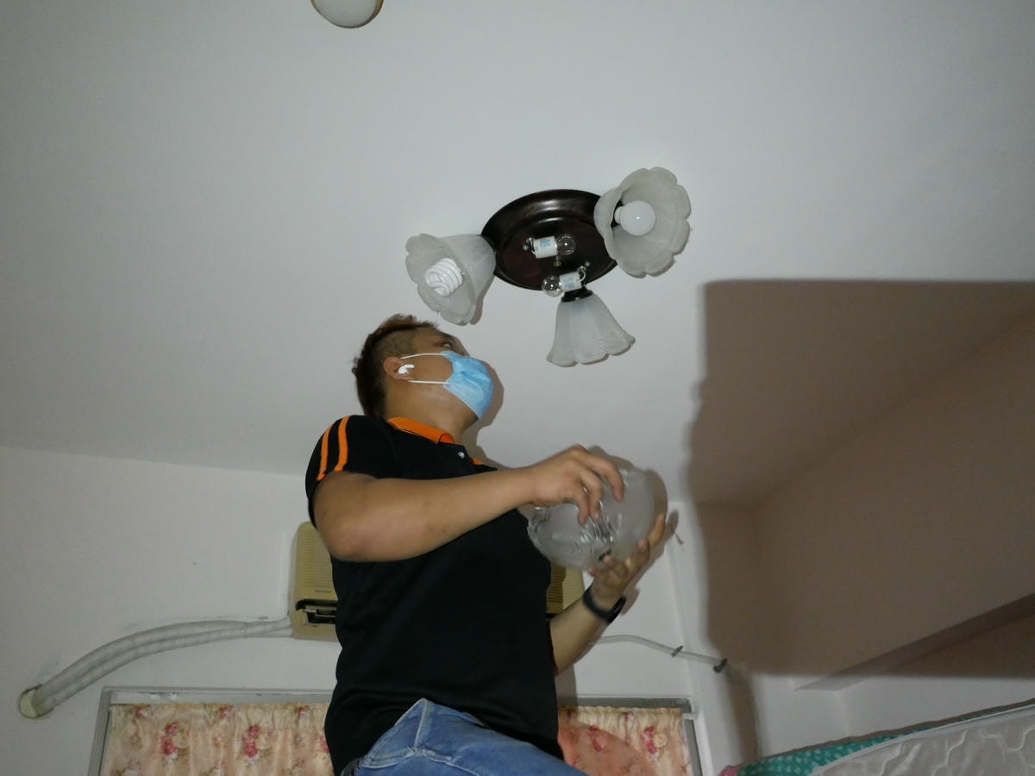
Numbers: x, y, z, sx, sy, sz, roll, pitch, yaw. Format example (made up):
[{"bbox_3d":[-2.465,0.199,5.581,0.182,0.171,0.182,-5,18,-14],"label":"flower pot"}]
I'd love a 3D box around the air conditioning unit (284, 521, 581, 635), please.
[{"bbox_3d":[-0.189,0.508,2.317,0.741,0.259,0.180,8,-33,-19],"label":"air conditioning unit"}]

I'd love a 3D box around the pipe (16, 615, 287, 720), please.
[{"bbox_3d":[-0.802,0.627,2.042,0.571,0.207,0.082,8,-33,-19],"label":"pipe"}]

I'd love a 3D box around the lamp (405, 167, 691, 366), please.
[{"bbox_3d":[0.056,-0.204,1.608,0.496,0.180,0.510,8,-33,-19],"label":"lamp"}]

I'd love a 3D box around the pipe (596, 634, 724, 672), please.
[{"bbox_3d":[0.382,0.722,2.483,0.403,0.086,0.076,8,-33,-19],"label":"pipe"}]

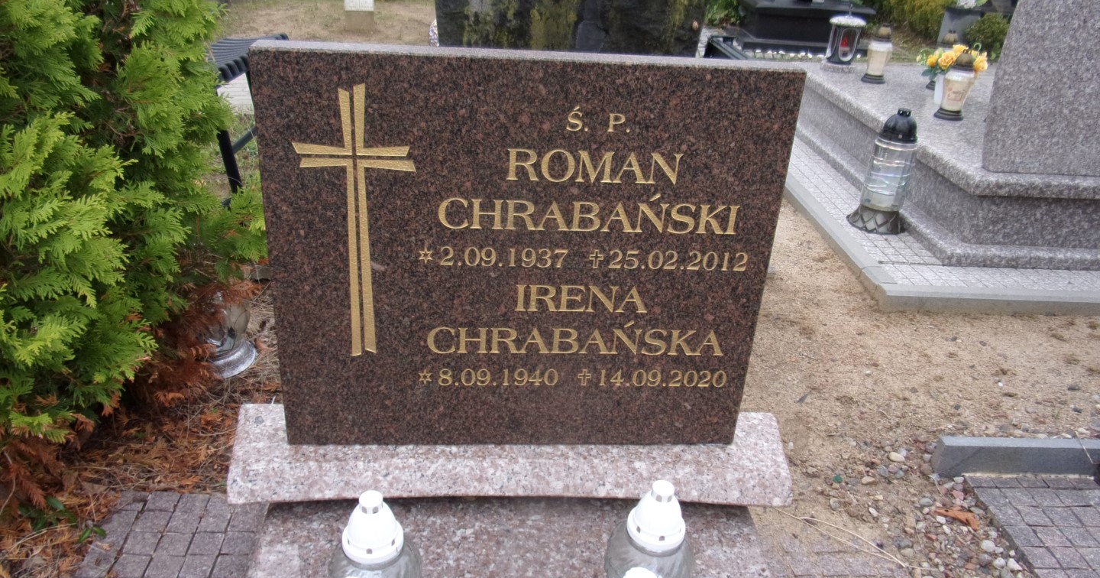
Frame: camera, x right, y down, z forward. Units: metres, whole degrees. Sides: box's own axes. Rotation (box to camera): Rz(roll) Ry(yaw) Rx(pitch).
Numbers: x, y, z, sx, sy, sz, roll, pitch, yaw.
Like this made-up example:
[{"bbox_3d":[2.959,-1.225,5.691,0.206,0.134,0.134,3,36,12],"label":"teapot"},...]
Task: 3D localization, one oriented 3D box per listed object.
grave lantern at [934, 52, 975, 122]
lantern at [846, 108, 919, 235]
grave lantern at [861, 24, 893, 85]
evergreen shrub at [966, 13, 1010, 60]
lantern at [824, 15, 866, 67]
[{"bbox_3d":[1.687,-0.843,3.144,0.128,0.268,0.128,2,28,-4],"label":"grave lantern"},{"bbox_3d":[1.226,-0.435,2.729,0.222,0.418,0.222,2,28,-4],"label":"lantern"},{"bbox_3d":[1.585,-1.132,3.651,0.127,0.263,0.127,1,29,-6],"label":"grave lantern"},{"bbox_3d":[3.741,-2.159,6.487,0.427,0.377,0.427,2,29,-4],"label":"evergreen shrub"},{"bbox_3d":[1.471,-1.235,3.794,0.188,0.270,0.188,1,29,-6],"label":"lantern"}]

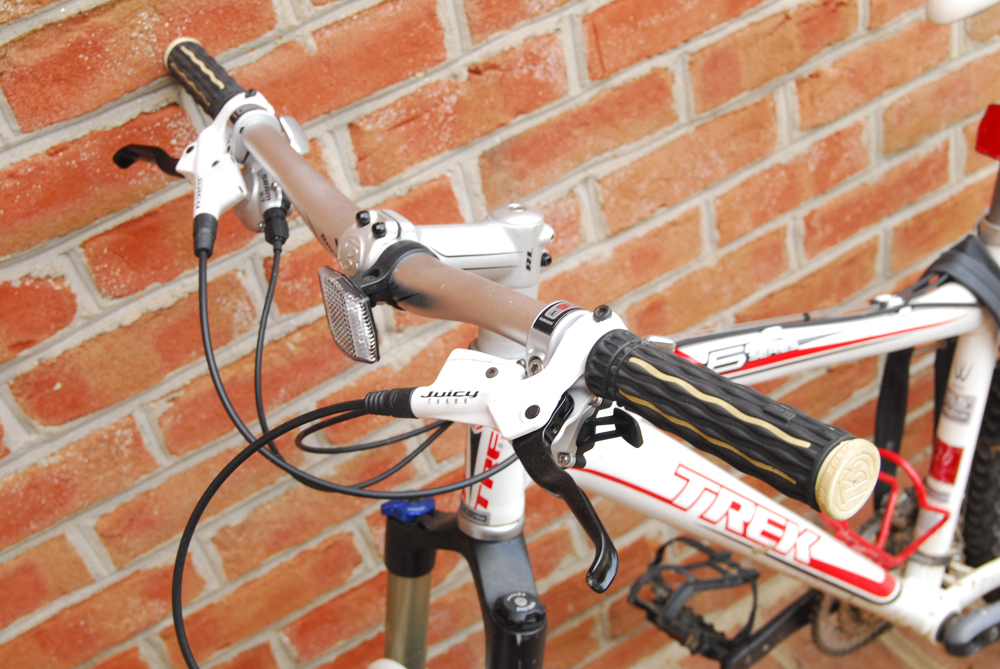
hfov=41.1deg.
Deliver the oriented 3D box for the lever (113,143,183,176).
[{"bbox_3d":[-0.237,-0.119,0.914,0.097,0.015,0.028,11,59,42],"label":"lever"}]

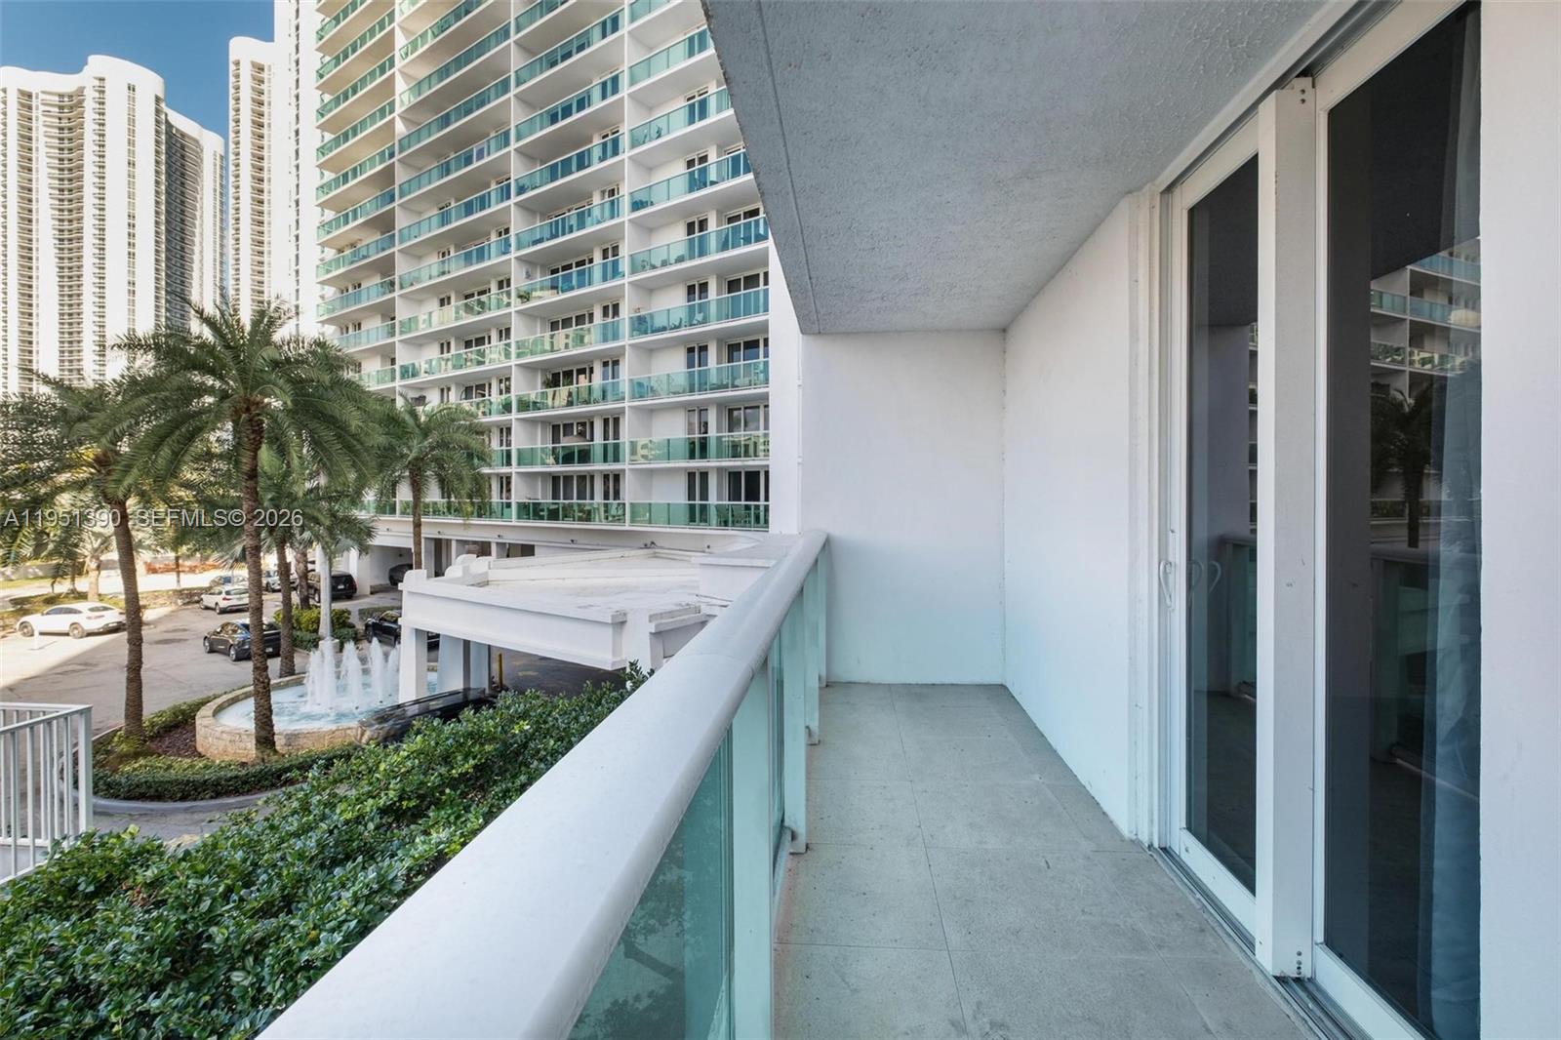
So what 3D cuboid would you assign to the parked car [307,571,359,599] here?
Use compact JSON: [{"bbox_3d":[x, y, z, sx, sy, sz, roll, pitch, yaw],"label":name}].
[{"bbox_3d":[-29.500,4.172,42.186,5.100,1.820,2.000,2,3,37],"label":"parked car"}]

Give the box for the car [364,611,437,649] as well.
[{"bbox_3d":[-17.700,5.017,30.609,4.700,1.680,1.900,1,3,33],"label":"car"}]

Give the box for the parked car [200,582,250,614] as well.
[{"bbox_3d":[-36.400,5.113,42.722,4.500,1.640,1.850,1,3,31],"label":"parked car"}]

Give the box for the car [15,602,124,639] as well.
[{"bbox_3d":[-37.000,5.153,33.917,4.750,1.620,1.920,0,2,4],"label":"car"}]

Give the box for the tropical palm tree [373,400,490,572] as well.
[{"bbox_3d":[-17.600,-0.218,32.515,5.400,11.600,5.400,1,3,34],"label":"tropical palm tree"}]

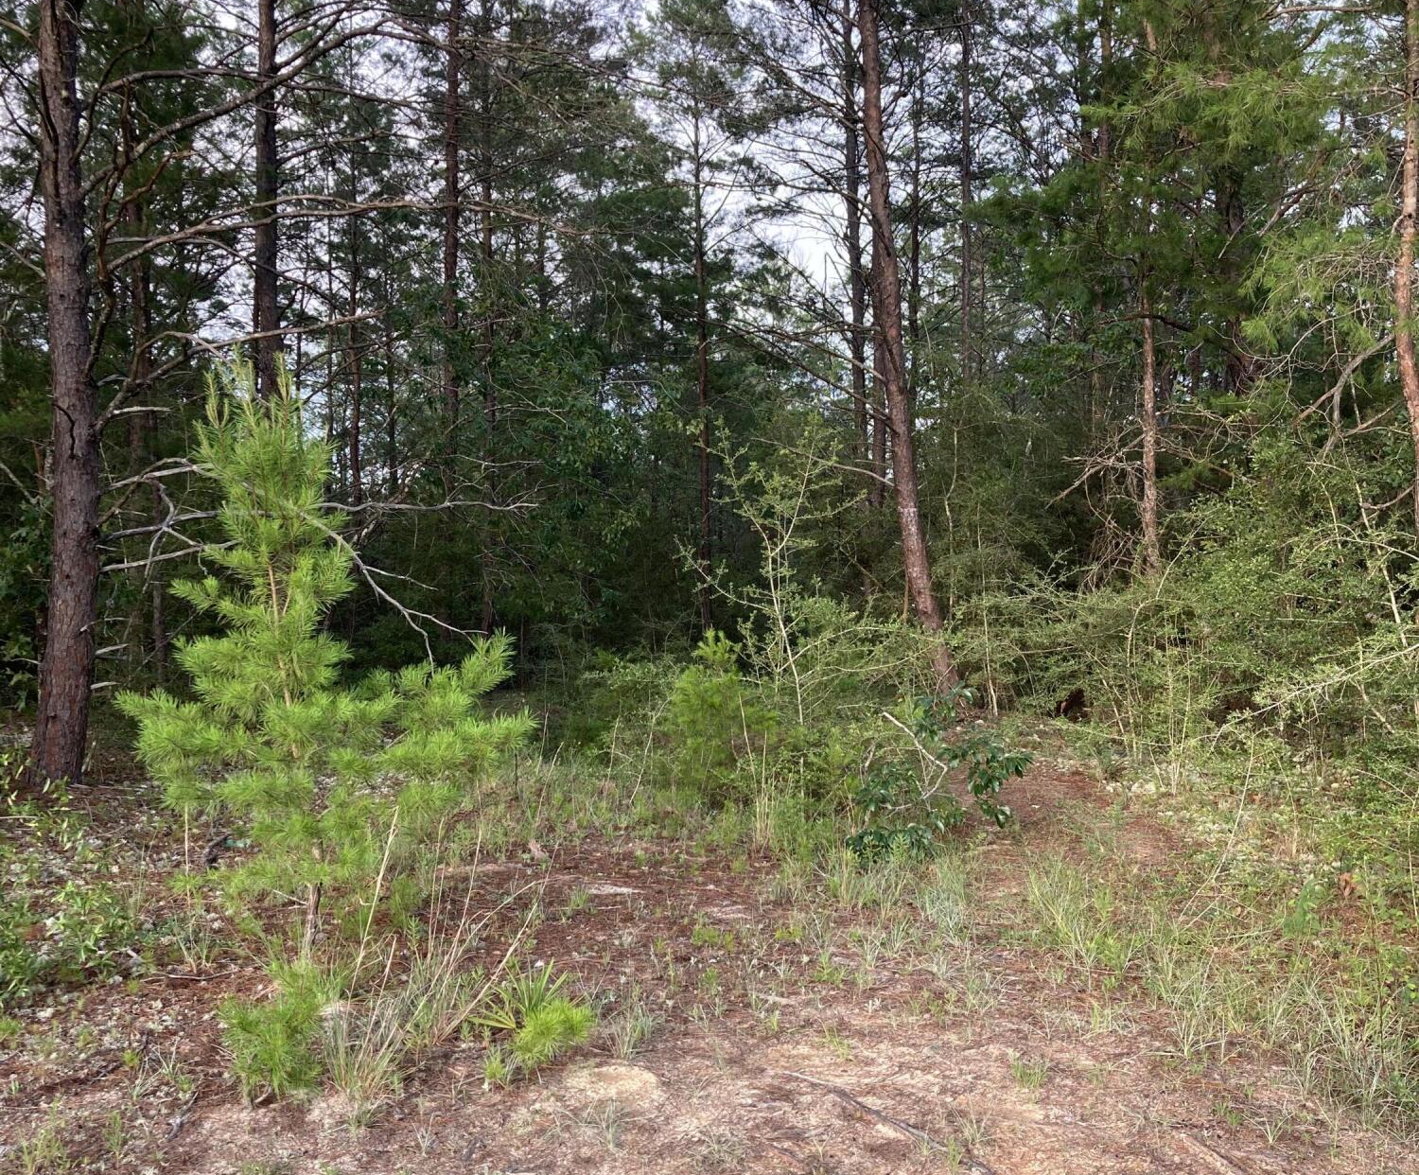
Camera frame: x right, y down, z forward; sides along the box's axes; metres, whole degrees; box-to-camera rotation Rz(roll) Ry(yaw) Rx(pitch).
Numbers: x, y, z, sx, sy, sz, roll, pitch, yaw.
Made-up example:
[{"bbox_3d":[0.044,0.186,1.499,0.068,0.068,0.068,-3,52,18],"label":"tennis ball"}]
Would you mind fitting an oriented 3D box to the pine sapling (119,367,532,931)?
[{"bbox_3d":[-1.557,0.287,6.200,1.621,2.365,1.550,0,-1,0],"label":"pine sapling"}]

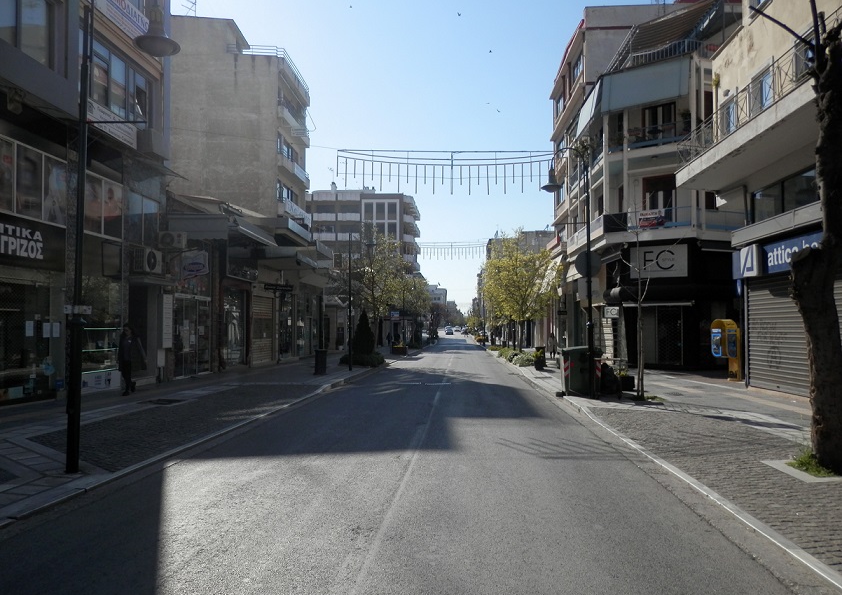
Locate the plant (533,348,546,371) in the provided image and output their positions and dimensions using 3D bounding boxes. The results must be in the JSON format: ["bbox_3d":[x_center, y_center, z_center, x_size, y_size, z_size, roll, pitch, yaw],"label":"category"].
[{"bbox_3d":[4.717,2.468,24.200,0.520,0.850,0.520,0,-3,4],"label":"plant"}]

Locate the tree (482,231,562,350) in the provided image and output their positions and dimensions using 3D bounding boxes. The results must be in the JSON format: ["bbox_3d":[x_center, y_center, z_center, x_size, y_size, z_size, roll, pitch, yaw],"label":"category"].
[{"bbox_3d":[5.456,-0.190,33.000,4.200,7.100,4.200,0,-3,4],"label":"tree"}]

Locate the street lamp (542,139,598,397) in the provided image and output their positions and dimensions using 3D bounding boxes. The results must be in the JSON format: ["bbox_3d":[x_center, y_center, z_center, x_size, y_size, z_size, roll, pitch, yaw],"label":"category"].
[{"bbox_3d":[3.458,-0.633,14.250,1.270,6.000,0.450,0,-3,4],"label":"street lamp"}]

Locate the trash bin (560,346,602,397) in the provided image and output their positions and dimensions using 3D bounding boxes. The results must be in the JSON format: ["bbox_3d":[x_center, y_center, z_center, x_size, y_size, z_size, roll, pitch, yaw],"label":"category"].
[{"bbox_3d":[3.951,1.837,15.300,1.020,1.220,1.200,0,-3,4],"label":"trash bin"}]

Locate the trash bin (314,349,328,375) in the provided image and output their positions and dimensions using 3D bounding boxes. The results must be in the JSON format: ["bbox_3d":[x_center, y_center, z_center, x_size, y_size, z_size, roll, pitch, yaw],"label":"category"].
[{"bbox_3d":[-3.568,2.313,21.800,0.460,0.930,0.460,0,-3,4],"label":"trash bin"}]

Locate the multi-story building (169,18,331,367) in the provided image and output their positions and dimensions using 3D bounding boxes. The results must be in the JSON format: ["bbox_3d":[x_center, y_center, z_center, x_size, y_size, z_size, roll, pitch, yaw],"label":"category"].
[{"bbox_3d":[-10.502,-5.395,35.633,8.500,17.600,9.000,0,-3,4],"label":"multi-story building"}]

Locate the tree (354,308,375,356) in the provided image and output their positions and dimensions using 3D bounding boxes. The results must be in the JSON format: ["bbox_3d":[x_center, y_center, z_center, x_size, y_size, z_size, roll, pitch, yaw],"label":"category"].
[{"bbox_3d":[-2.881,1.810,31.000,1.080,2.500,1.080,0,-3,4],"label":"tree"}]

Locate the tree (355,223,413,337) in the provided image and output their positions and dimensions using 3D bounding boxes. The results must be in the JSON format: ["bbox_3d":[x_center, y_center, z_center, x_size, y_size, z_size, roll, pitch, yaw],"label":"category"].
[{"bbox_3d":[-2.248,-0.438,35.500,3.700,7.800,3.700,0,-3,4],"label":"tree"}]

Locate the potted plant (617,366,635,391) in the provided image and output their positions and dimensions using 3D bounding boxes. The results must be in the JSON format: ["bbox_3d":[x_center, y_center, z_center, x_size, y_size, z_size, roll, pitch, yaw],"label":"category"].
[{"bbox_3d":[5.551,2.199,16.500,0.520,0.650,0.480,0,-3,4],"label":"potted plant"}]

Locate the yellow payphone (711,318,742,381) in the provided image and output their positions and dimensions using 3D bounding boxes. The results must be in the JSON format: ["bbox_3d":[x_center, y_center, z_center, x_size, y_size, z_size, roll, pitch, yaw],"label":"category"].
[{"bbox_3d":[9.649,1.642,19.200,0.620,1.950,0.620,1,-3,-21],"label":"yellow payphone"}]

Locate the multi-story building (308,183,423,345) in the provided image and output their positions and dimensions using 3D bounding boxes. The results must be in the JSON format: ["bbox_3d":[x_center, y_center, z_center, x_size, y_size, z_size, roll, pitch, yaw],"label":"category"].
[{"bbox_3d":[-9.455,-4.553,99.252,16.000,22.500,15.000,0,-3,4],"label":"multi-story building"}]

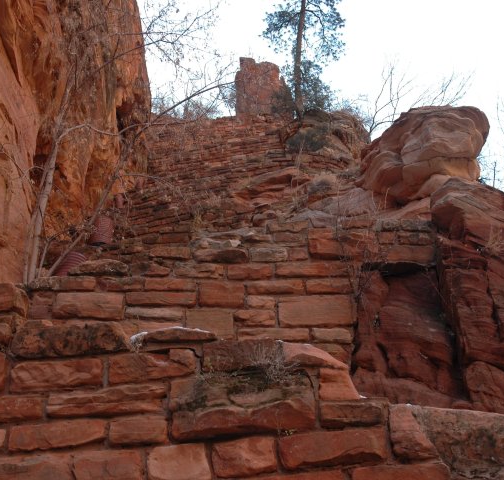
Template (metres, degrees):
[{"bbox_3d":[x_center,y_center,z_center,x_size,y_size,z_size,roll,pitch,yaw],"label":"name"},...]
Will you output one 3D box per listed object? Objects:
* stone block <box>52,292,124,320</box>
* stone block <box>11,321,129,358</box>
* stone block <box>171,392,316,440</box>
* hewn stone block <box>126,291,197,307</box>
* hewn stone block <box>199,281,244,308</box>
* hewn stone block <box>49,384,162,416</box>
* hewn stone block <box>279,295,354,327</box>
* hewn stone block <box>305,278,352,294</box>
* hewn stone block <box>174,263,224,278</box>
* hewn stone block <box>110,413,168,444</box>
[{"bbox_3d":[-1.412,0.619,7.053,0.619,0.239,0.280,0,-18,0],"label":"stone block"},{"bbox_3d":[-1.026,0.614,4.711,0.675,0.202,0.320,-4,-18,4],"label":"stone block"},{"bbox_3d":[-0.022,1.021,4.525,0.802,0.204,0.330,-6,-19,6],"label":"stone block"},{"bbox_3d":[-0.851,0.590,7.570,0.647,0.139,0.280,1,-19,-4],"label":"hewn stone block"},{"bbox_3d":[-0.261,0.520,7.096,0.392,0.237,0.280,0,-18,0],"label":"hewn stone block"},{"bbox_3d":[-0.811,0.956,4.675,0.697,0.158,0.280,-6,-19,6],"label":"hewn stone block"},{"bbox_3d":[0.595,0.710,7.647,0.720,0.284,0.300,1,-19,-4],"label":"hewn stone block"},{"bbox_3d":[0.727,0.482,7.709,0.441,0.148,0.250,1,-19,-4],"label":"hewn stone block"},{"bbox_3d":[-0.505,0.330,7.675,0.471,0.148,0.260,1,-19,-4],"label":"hewn stone block"},{"bbox_3d":[-0.602,1.071,4.459,0.318,0.148,0.280,-4,-18,4],"label":"hewn stone block"}]

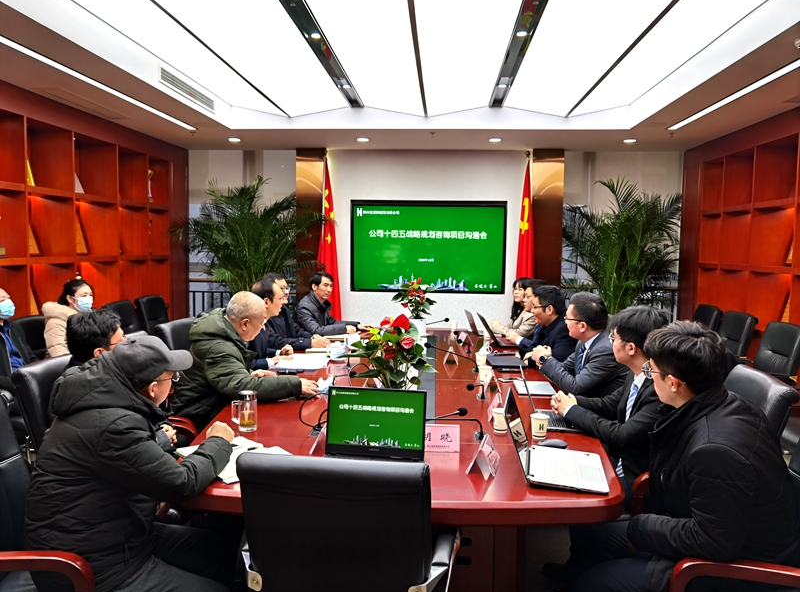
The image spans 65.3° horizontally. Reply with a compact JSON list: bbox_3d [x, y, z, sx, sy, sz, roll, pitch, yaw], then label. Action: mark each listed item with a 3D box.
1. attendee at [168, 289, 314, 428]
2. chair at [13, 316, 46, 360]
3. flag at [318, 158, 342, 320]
[{"bbox_3d":[-0.827,0.605,3.369,0.820,1.270,0.580,1,4,-2],"label":"attendee"},{"bbox_3d":[-2.249,0.641,4.445,0.650,1.000,0.600,1,4,7],"label":"chair"},{"bbox_3d":[-0.823,-0.597,7.451,0.330,2.050,0.250,1,4,4],"label":"flag"}]

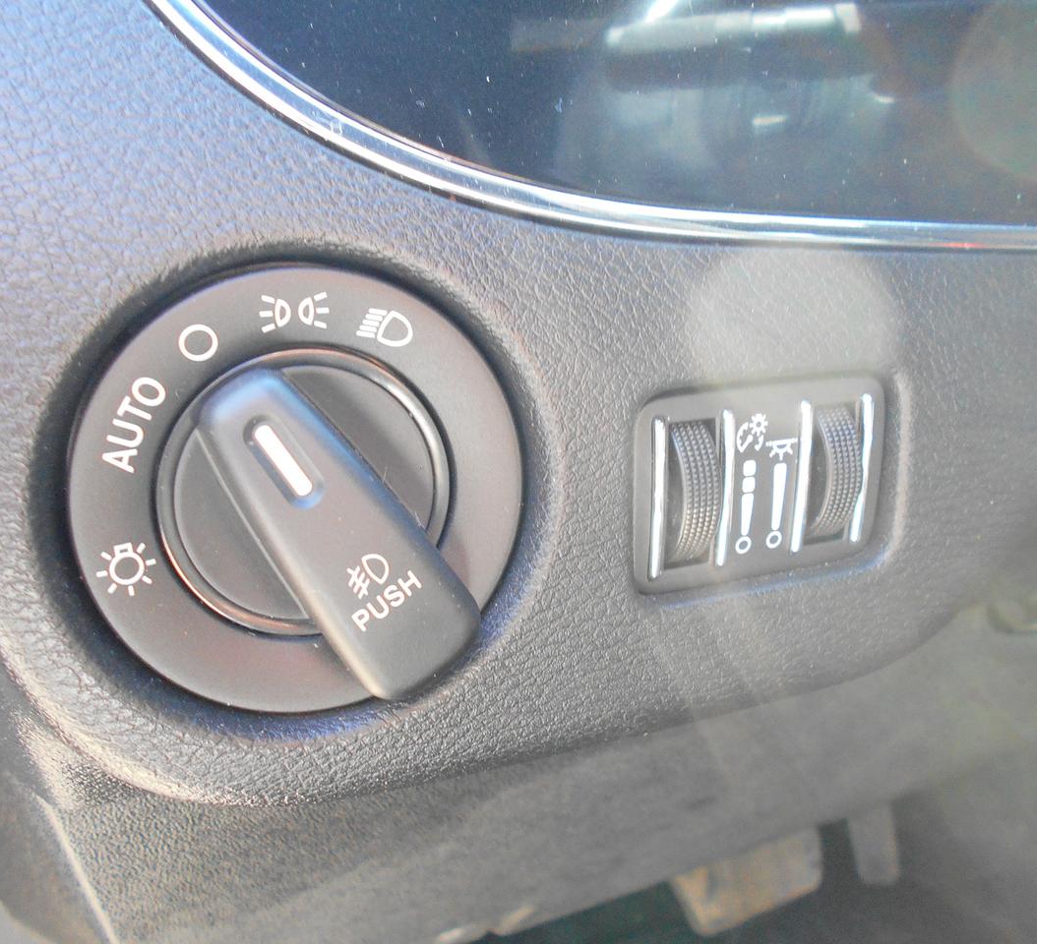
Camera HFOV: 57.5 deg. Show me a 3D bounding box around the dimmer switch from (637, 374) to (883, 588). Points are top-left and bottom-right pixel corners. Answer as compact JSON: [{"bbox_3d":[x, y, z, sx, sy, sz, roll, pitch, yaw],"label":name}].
[{"bbox_3d":[0.048,0.002,0.187,0.059,0.039,0.012,-7,14,-21],"label":"dimmer switch"}]

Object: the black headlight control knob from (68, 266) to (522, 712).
[{"bbox_3d":[-0.030,0.005,0.147,0.072,0.072,0.022,-8,11,-22],"label":"black headlight control knob"}]

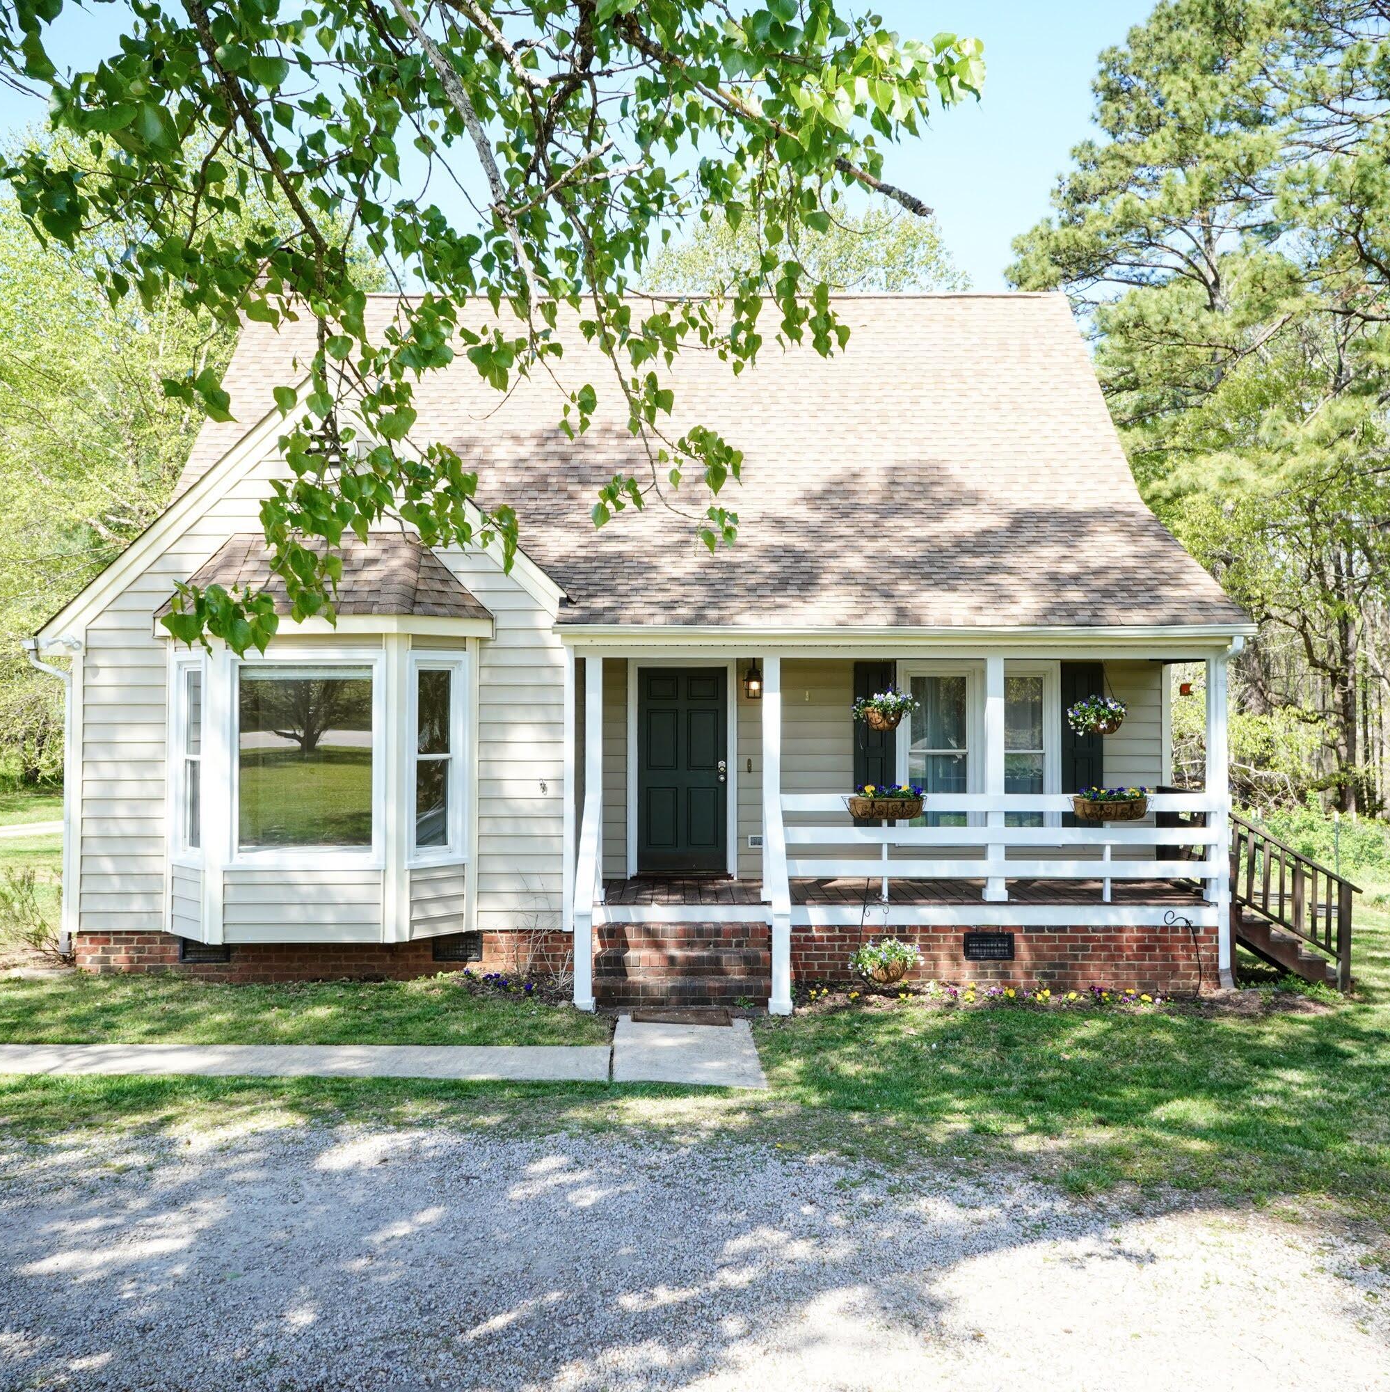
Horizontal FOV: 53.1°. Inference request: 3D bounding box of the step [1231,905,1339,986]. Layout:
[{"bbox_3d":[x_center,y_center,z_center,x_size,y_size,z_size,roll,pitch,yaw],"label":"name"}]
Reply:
[{"bbox_3d":[5.240,2.263,12.678,1.120,0.720,1.020,0,-1,0],"label":"step"}]

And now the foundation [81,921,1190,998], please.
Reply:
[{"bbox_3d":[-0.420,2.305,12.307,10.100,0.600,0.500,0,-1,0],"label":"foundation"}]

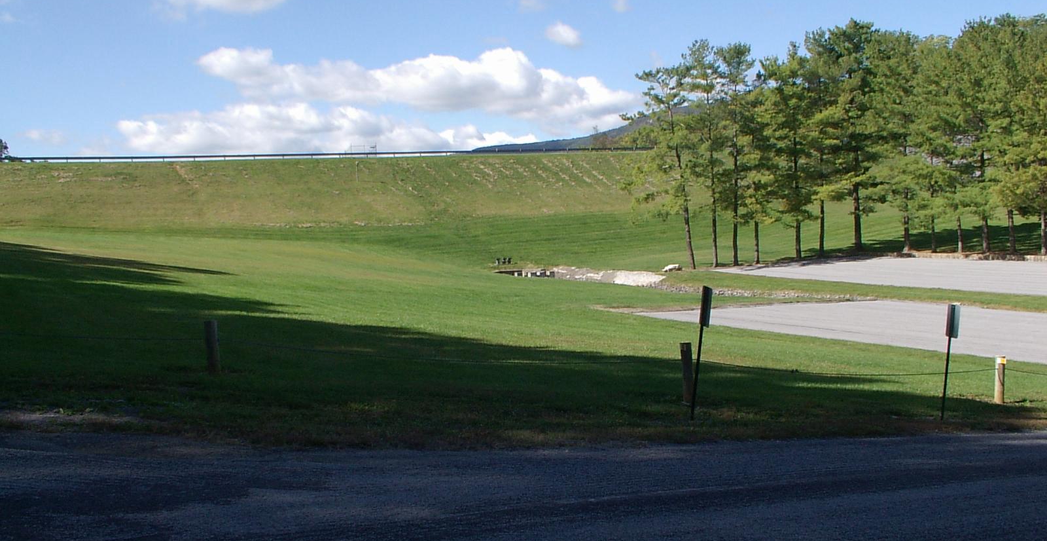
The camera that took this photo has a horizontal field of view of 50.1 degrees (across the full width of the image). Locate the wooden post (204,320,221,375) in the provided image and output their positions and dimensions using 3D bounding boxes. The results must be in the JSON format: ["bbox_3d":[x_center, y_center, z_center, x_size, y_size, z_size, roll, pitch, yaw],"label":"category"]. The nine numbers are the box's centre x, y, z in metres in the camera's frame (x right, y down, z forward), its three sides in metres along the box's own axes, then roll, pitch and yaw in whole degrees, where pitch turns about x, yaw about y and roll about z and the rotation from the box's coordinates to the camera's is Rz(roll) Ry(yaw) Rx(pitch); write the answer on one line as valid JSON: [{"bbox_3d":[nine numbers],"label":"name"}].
[{"bbox_3d":[-3.578,0.884,12.900,0.140,0.620,0.140,-4,1,0],"label":"wooden post"}]

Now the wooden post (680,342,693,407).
[{"bbox_3d":[1.986,1.252,13.600,0.134,0.755,0.134,-2,1,0],"label":"wooden post"}]

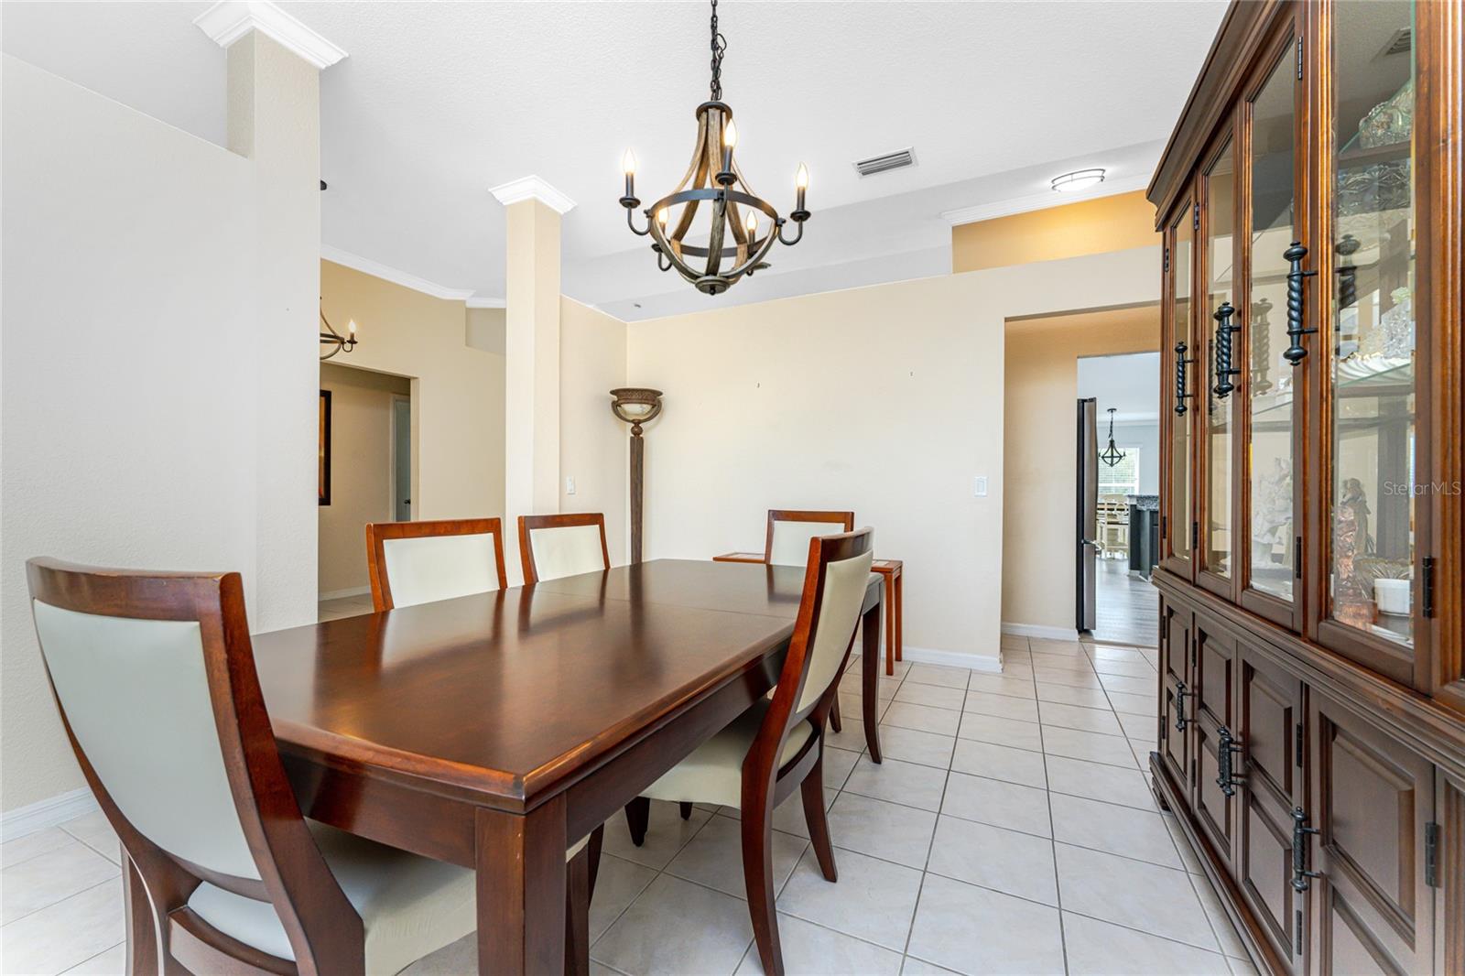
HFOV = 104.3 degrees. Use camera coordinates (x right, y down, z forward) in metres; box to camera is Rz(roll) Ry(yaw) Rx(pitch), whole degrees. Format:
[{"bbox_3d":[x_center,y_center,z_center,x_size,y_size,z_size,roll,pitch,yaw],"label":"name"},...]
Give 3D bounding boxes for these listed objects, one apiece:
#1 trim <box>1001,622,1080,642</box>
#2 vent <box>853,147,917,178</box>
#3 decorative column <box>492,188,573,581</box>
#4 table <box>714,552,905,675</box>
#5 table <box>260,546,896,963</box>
[{"bbox_3d":[2.263,1.054,4.182,0.522,0.089,0.016,0,0,26],"label":"trim"},{"bbox_3d":[0.914,-1.931,3.404,0.353,0.020,0.204,0,0,26],"label":"vent"},{"bbox_3d":[-1.318,-0.419,3.792,0.386,3.034,0.376,0,0,26],"label":"decorative column"},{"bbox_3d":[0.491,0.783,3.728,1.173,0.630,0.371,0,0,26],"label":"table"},{"bbox_3d":[-0.317,0.719,1.705,1.113,0.759,1.906,0,0,27],"label":"table"}]

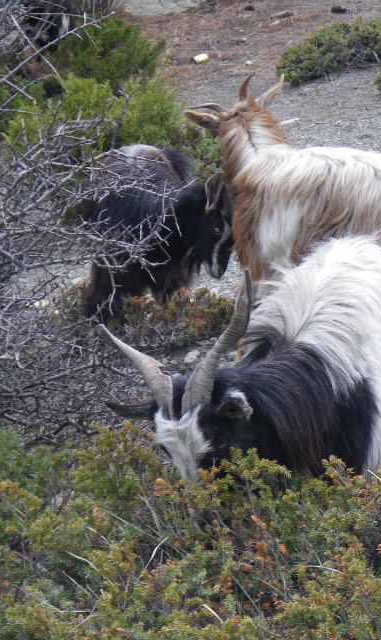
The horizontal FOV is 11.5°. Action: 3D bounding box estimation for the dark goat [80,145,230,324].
[{"bbox_3d":[-0.104,-0.261,6.000,0.420,0.610,0.820,1,18,3],"label":"dark goat"}]

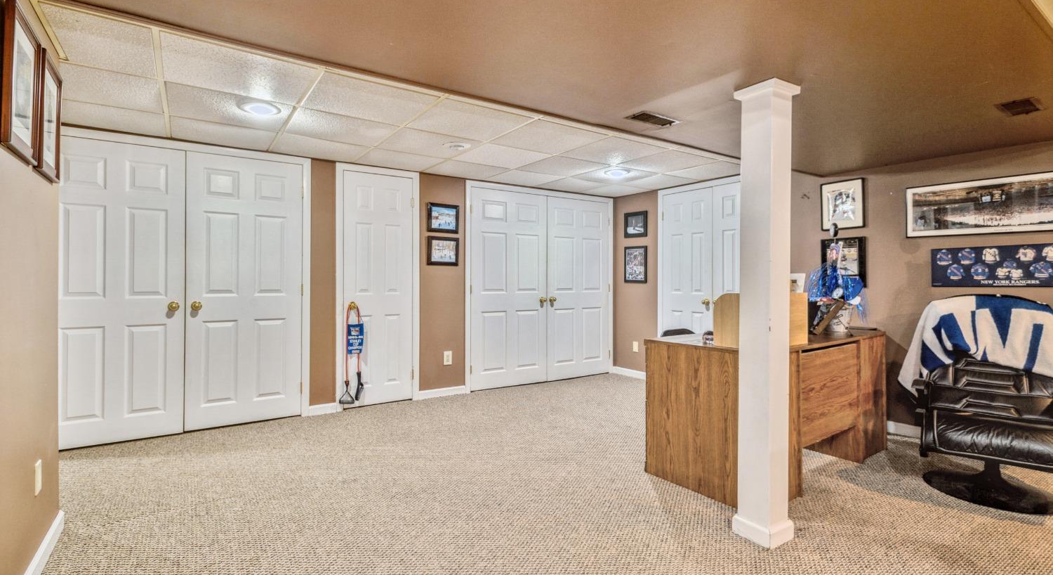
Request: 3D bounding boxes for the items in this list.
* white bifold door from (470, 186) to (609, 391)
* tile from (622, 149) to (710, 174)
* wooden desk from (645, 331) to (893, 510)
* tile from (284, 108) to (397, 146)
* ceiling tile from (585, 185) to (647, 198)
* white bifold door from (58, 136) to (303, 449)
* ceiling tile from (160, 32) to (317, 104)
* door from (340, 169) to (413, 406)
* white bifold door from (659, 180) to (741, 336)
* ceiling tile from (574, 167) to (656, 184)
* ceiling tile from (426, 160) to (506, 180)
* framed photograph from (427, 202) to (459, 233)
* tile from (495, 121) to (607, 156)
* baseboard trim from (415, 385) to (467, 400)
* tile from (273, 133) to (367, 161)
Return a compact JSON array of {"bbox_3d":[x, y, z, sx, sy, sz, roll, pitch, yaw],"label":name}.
[{"bbox_3d":[0.214,0.012,5.237,1.799,1.949,0.046,0,1,-34],"label":"white bifold door"},{"bbox_3d":[1.153,-1.042,4.131,0.605,0.020,0.605,0,1,-35],"label":"tile"},{"bbox_3d":[1.445,0.644,2.909,1.494,0.735,0.662,0,1,-37],"label":"wooden desk"},{"bbox_3d":[-1.220,-1.045,3.264,0.600,0.020,0.600,0,1,-35],"label":"tile"},{"bbox_3d":[0.974,-1.055,5.431,0.507,0.018,0.511,0,1,-34],"label":"ceiling tile"},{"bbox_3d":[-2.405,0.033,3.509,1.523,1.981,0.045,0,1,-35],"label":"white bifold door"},{"bbox_3d":[-1.385,-1.036,2.411,0.600,0.020,0.590,0,1,-35],"label":"ceiling tile"},{"bbox_3d":[-1.282,0.020,4.322,0.600,1.989,0.037,0,1,-34],"label":"door"},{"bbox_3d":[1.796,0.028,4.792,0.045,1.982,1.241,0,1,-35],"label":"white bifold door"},{"bbox_3d":[0.806,-1.048,4.635,0.605,0.020,0.605,0,1,-35],"label":"ceiling tile"},{"bbox_3d":[-0.533,-1.055,4.456,0.600,0.020,0.556,0,1,-35],"label":"ceiling tile"},{"bbox_3d":[-0.752,-0.635,4.556,0.315,0.262,0.025,0,1,-34],"label":"framed photograph"},{"bbox_3d":[0.141,-1.036,3.435,0.605,0.020,0.605,0,1,-35],"label":"tile"},{"bbox_3d":[-0.774,0.977,4.633,0.476,0.080,0.015,0,1,-35],"label":"baseboard trim"},{"bbox_3d":[-1.538,-1.041,3.713,0.607,0.018,0.511,0,1,-34],"label":"tile"}]

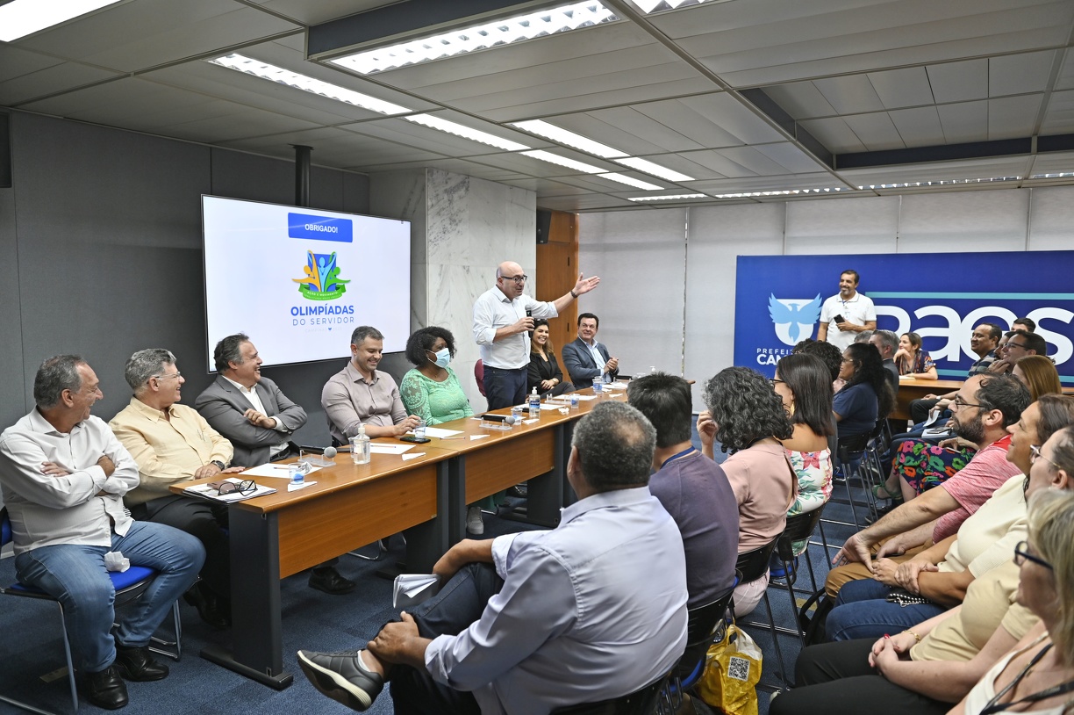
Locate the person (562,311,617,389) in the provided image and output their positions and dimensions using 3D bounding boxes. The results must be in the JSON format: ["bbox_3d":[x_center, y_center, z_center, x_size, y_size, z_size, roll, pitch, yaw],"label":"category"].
[{"bbox_3d":[0.682,0.258,6.931,0.820,1.360,0.580,5,7,38],"label":"person"}]

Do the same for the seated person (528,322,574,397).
[{"bbox_3d":[0.174,0.327,6.434,0.850,1.310,0.500,6,8,42],"label":"seated person"}]

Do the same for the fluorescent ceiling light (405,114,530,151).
[{"bbox_3d":[-0.408,-1.452,4.562,0.220,0.080,1.190,4,7,32],"label":"fluorescent ceiling light"}]

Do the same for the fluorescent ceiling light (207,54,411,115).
[{"bbox_3d":[-1.087,-1.372,3.609,0.190,0.060,1.180,4,7,32],"label":"fluorescent ceiling light"}]

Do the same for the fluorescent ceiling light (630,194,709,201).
[{"bbox_3d":[1.573,-1.767,7.803,1.180,0.060,0.190,4,7,32],"label":"fluorescent ceiling light"}]

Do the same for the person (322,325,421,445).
[{"bbox_3d":[-0.911,0.496,4.399,0.800,1.360,0.550,5,7,38],"label":"person"}]

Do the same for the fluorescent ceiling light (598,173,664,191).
[{"bbox_3d":[0.883,-1.641,6.584,0.220,0.080,1.190,4,7,32],"label":"fluorescent ceiling light"}]

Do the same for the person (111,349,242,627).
[{"bbox_3d":[-1.671,0.601,3.348,0.780,1.280,0.550,5,7,37],"label":"person"}]

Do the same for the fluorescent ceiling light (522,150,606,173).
[{"bbox_3d":[0.243,-1.569,5.706,0.190,0.060,1.180,4,7,32],"label":"fluorescent ceiling light"}]

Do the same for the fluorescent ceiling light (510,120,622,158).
[{"bbox_3d":[0.228,-1.313,4.285,0.190,0.060,1.180,4,7,32],"label":"fluorescent ceiling light"}]

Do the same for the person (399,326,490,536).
[{"bbox_3d":[-0.645,0.451,4.857,0.800,1.300,0.510,5,7,40],"label":"person"}]

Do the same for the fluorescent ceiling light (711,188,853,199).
[{"bbox_3d":[2.249,-1.520,6.556,1.180,0.060,0.190,4,7,32],"label":"fluorescent ceiling light"}]

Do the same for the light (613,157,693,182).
[{"bbox_3d":[0.892,-1.412,5.340,0.190,0.060,1.180,4,7,32],"label":"light"}]

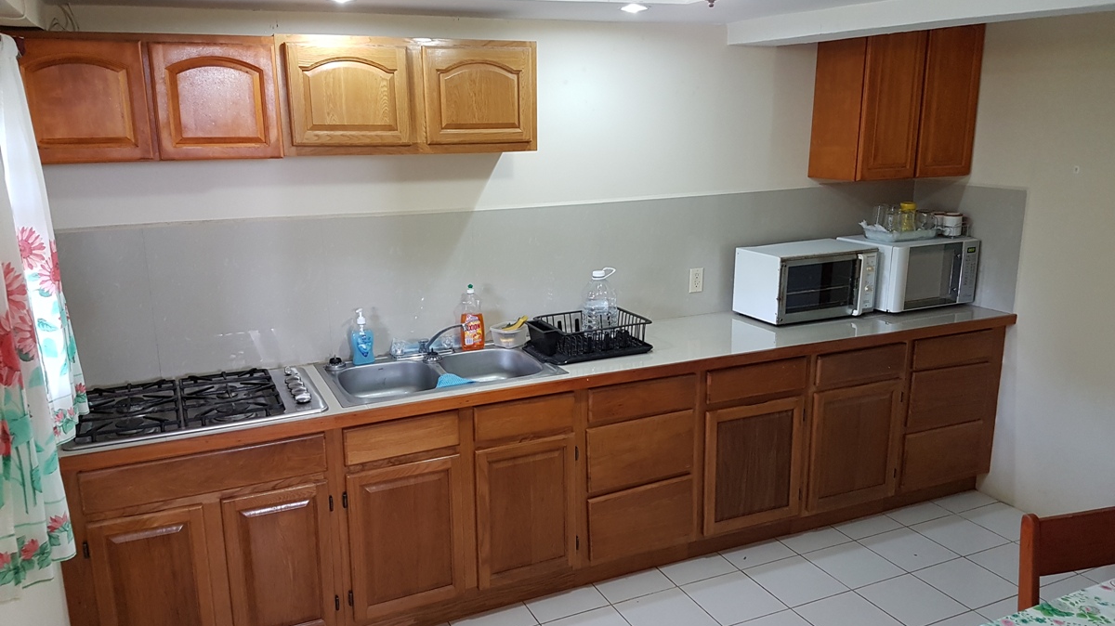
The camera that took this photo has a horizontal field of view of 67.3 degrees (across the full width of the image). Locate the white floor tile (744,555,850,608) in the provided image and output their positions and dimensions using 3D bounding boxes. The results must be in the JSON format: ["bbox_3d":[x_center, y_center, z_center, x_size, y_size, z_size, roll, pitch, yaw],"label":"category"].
[{"bbox_3d":[0.965,1.083,3.381,0.300,0.010,0.300,-6,14,-24],"label":"white floor tile"}]

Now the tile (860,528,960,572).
[{"bbox_3d":[1.517,1.025,3.624,0.300,0.010,0.300,-6,14,-24],"label":"tile"}]

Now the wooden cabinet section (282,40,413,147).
[{"bbox_3d":[-0.754,-0.757,2.941,0.396,0.326,0.300,-6,14,-23],"label":"wooden cabinet section"}]

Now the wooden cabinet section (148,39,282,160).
[{"bbox_3d":[-1.132,-0.695,2.781,0.363,0.351,0.300,-6,14,-23],"label":"wooden cabinet section"}]

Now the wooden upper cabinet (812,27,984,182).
[{"bbox_3d":[1.607,-1.037,3.986,0.721,0.771,0.330,-6,14,-24],"label":"wooden upper cabinet"}]

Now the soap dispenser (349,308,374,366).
[{"bbox_3d":[-0.743,0.088,3.191,0.079,0.207,0.045,-5,13,-21],"label":"soap dispenser"}]

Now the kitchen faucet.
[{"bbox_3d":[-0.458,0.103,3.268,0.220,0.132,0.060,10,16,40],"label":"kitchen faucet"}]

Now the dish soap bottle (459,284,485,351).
[{"bbox_3d":[-0.340,0.019,3.349,0.092,0.261,0.062,-5,13,-18],"label":"dish soap bottle"}]

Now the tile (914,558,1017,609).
[{"bbox_3d":[1.635,1.076,3.338,0.298,0.010,0.298,-6,14,-24],"label":"tile"}]

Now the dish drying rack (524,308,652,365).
[{"bbox_3d":[0.112,0.086,3.363,0.440,0.122,0.315,-7,14,-26],"label":"dish drying rack"}]

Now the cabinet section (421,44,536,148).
[{"bbox_3d":[-0.339,-0.805,3.122,0.398,0.330,0.300,-6,14,-23],"label":"cabinet section"}]

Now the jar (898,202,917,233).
[{"bbox_3d":[1.730,-0.465,4.130,0.078,0.168,0.078,-1,13,0],"label":"jar"}]

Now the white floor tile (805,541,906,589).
[{"bbox_3d":[1.248,1.062,3.525,0.302,0.010,0.302,-6,14,-24],"label":"white floor tile"}]

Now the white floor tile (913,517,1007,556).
[{"bbox_3d":[1.787,0.987,3.728,0.298,0.010,0.298,-6,14,-24],"label":"white floor tile"}]

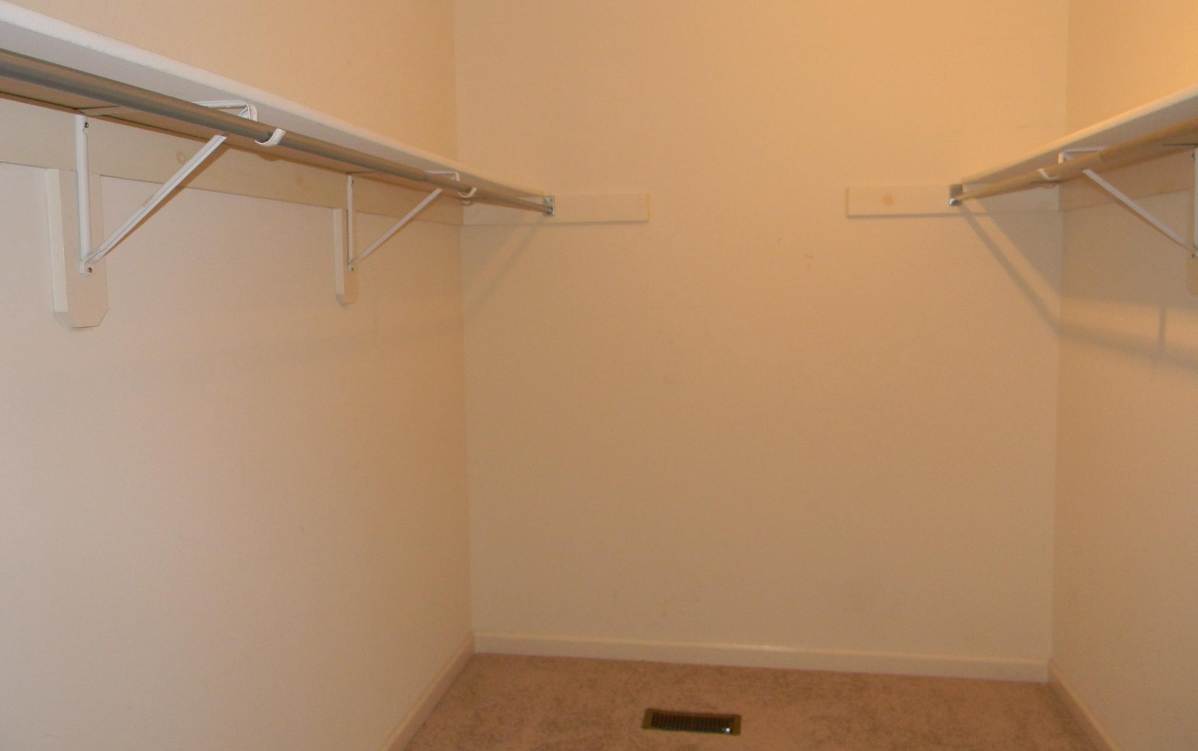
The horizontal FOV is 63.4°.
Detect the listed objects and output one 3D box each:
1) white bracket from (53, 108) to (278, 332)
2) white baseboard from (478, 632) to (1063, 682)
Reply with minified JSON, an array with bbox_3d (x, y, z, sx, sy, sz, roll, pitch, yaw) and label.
[{"bbox_3d":[-0.603,-0.227,1.383,0.331,0.316,0.088,0,6,9],"label":"white bracket"},{"bbox_3d":[0.507,0.958,3.296,1.923,0.079,0.015,0,6,9],"label":"white baseboard"}]

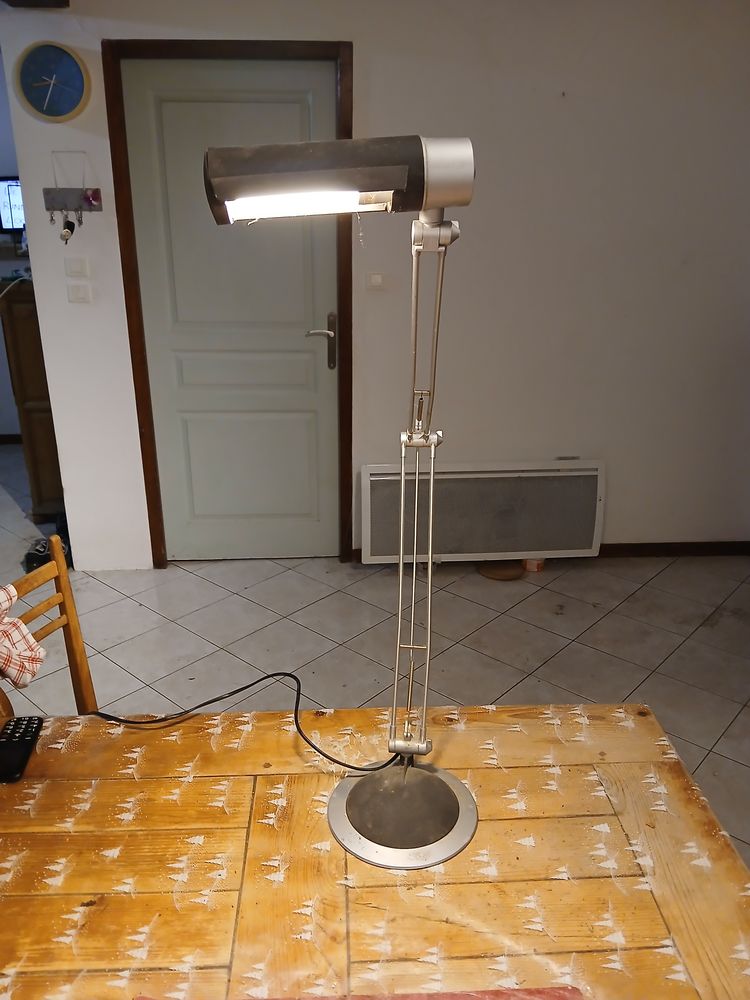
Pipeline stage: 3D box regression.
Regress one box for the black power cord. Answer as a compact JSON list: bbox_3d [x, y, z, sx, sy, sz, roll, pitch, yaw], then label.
[{"bbox_3d":[-0.202,0.317,1.109,0.485,0.090,0.155,1,20,1],"label":"black power cord"}]

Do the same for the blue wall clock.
[{"bbox_3d":[-1.170,-1.523,2.738,0.257,0.257,0.040,-1,20,-5],"label":"blue wall clock"}]

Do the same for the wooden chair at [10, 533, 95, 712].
[{"bbox_3d":[-0.491,0.578,1.379,0.460,0.900,0.420,7,21,17],"label":"wooden chair"}]

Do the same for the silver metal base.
[{"bbox_3d":[0.037,0.399,0.983,0.197,0.025,0.197,1,20,1],"label":"silver metal base"}]

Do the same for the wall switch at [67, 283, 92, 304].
[{"bbox_3d":[-1.182,-0.825,3.004,0.081,0.081,0.013,-1,20,-5],"label":"wall switch"}]

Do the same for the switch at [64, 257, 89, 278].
[{"bbox_3d":[-1.179,-0.919,2.970,0.081,0.081,0.013,-1,20,-5],"label":"switch"}]

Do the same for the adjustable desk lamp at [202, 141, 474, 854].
[{"bbox_3d":[-0.006,0.010,0.921,0.293,0.800,0.335,1,20,1],"label":"adjustable desk lamp"}]

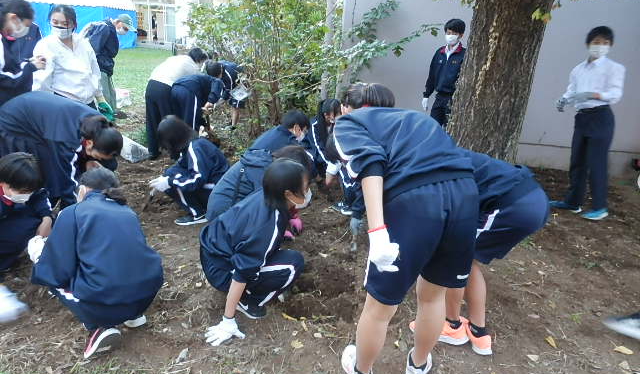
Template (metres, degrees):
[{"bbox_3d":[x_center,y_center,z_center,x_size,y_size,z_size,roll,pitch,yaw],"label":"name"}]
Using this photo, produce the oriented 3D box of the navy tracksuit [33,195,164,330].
[{"bbox_3d":[-0.986,0.291,1.994,0.570,0.620,0.490,16,22,30],"label":"navy tracksuit"}]

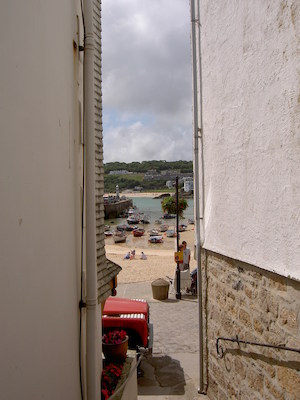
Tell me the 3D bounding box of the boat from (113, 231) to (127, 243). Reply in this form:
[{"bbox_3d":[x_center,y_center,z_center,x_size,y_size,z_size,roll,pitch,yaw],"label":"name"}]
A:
[{"bbox_3d":[-6.050,7.370,78.000,2.000,1.700,5.000,0,1,10],"label":"boat"}]

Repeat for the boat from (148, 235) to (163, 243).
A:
[{"bbox_3d":[1.160,7.450,76.000,1.600,1.200,3.500,1,2,45],"label":"boat"}]

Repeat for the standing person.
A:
[{"bbox_3d":[1.500,2.600,16.500,0.480,1.750,0.300,0,1,18],"label":"standing person"}]

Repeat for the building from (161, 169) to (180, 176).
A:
[{"bbox_3d":[44.000,-59.500,850.000,43.000,16.000,16.000,-1,1,6],"label":"building"}]

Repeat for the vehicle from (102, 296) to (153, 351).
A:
[{"bbox_3d":[-1.860,2.880,10.100,3.900,1.950,1.720,-1,1,3],"label":"vehicle"}]

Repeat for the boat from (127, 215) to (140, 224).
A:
[{"bbox_3d":[-5.200,6.350,124.000,2.200,2.600,6.000,0,2,37],"label":"boat"}]

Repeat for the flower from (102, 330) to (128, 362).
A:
[{"bbox_3d":[-0.490,1.950,5.300,0.380,0.370,0.380,-1,1,0],"label":"flower"}]

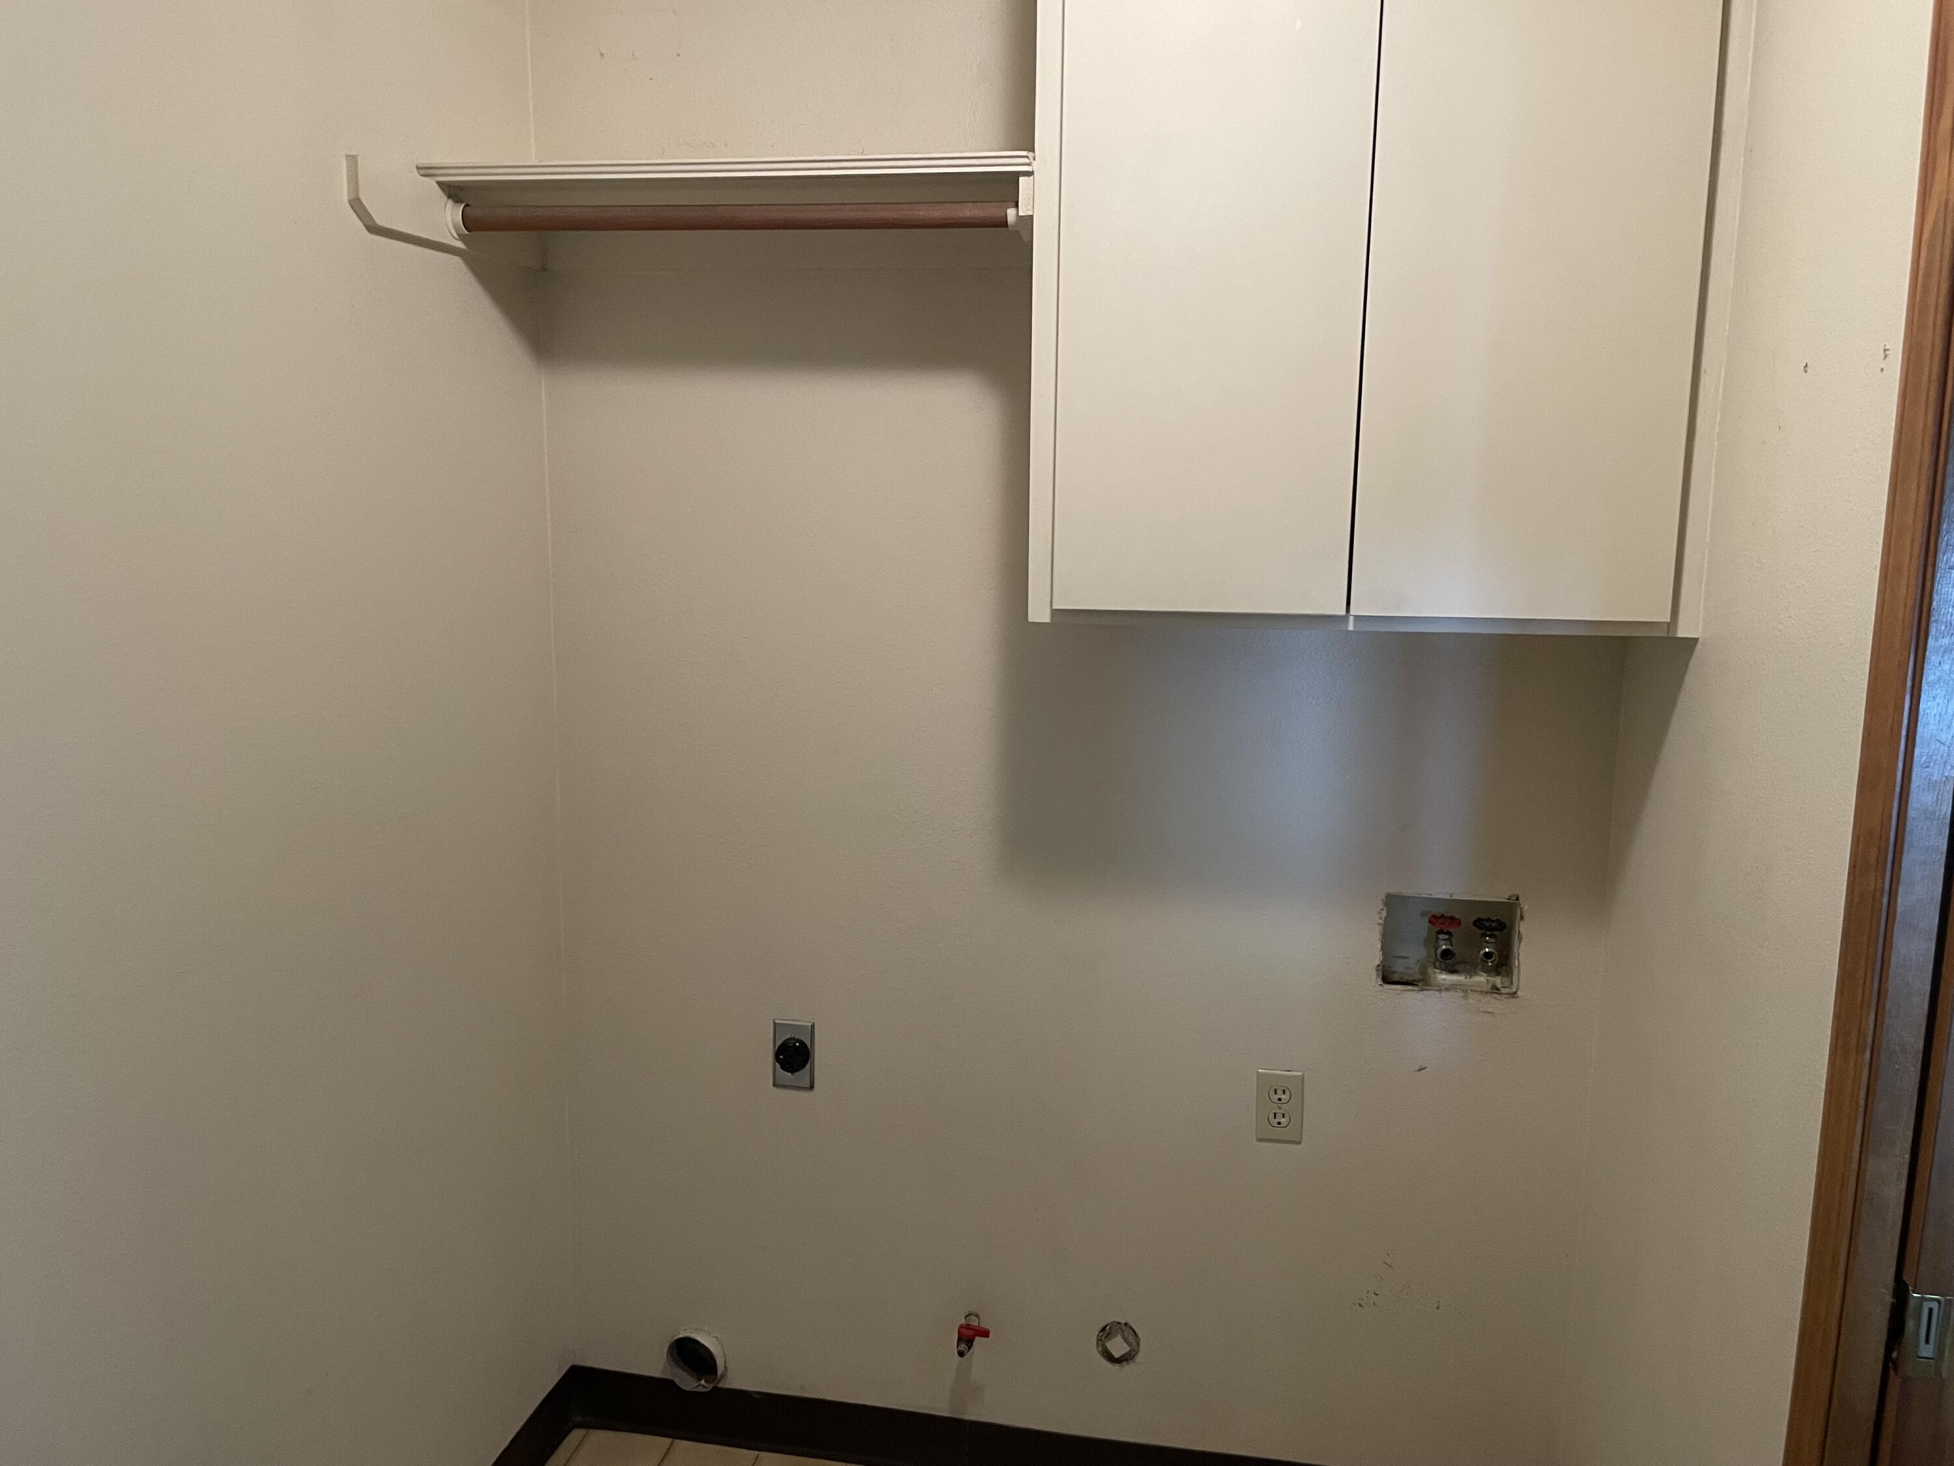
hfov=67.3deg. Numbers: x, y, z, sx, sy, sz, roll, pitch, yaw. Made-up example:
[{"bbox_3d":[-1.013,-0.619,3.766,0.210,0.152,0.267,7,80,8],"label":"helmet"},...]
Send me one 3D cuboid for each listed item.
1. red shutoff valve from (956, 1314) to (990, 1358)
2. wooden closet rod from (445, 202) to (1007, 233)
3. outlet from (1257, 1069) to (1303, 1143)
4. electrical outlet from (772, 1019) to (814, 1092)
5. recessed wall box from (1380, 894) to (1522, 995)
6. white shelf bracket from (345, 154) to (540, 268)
[{"bbox_3d":[-0.001,0.959,2.342,0.045,0.043,0.076,3,10,11],"label":"red shutoff valve"},{"bbox_3d":[-0.331,-0.679,1.931,0.777,0.034,0.034,3,10,11],"label":"wooden closet rod"},{"bbox_3d":[0.460,0.570,2.226,0.070,0.115,0.011,3,10,11],"label":"outlet"},{"bbox_3d":[-0.297,0.521,2.366,0.070,0.115,0.011,3,10,11],"label":"electrical outlet"},{"bbox_3d":[0.699,0.303,2.182,0.192,0.142,0.080,3,10,11],"label":"recessed wall box"},{"bbox_3d":[-0.703,-0.700,1.997,0.018,0.085,0.480,3,10,11],"label":"white shelf bracket"}]

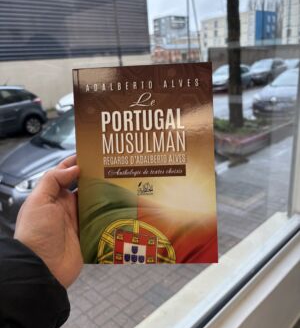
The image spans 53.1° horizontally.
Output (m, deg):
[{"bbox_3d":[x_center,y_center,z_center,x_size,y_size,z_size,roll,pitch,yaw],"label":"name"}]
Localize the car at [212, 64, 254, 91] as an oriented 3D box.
[{"bbox_3d":[4.900,-5.300,18.500,1.770,1.480,4.200,10,23,37],"label":"car"}]

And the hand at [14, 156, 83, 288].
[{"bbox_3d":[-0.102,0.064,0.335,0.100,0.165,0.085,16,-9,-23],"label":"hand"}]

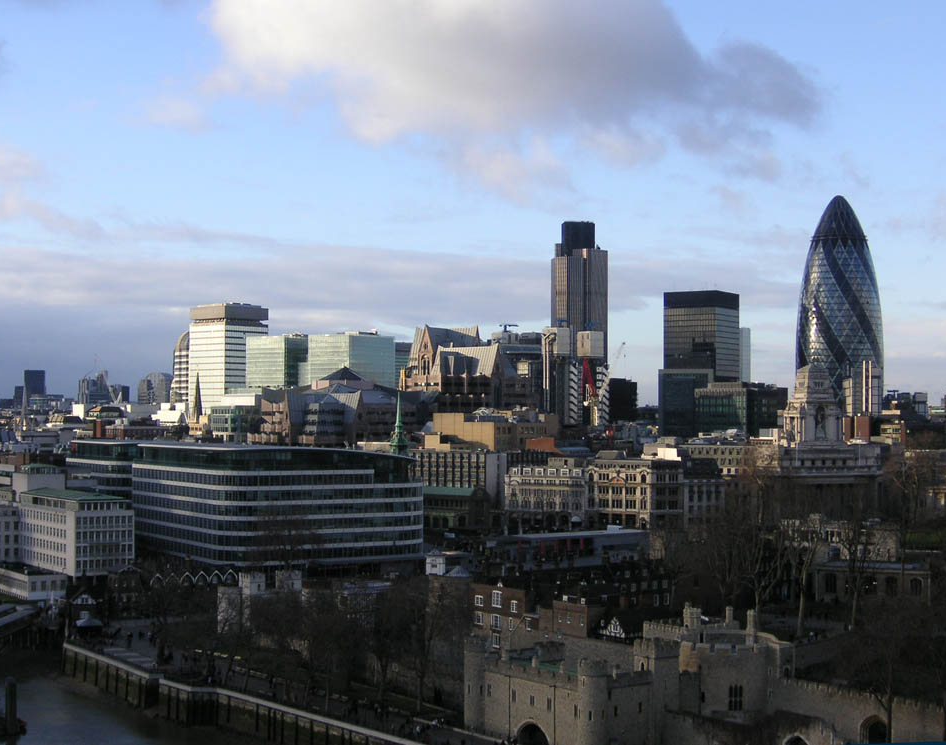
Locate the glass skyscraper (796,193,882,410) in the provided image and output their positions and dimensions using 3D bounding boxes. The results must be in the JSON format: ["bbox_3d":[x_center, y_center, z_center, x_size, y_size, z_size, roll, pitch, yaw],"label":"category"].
[{"bbox_3d":[248.970,-29.990,977.750,56.500,180.000,56.500,0,-1,14],"label":"glass skyscraper"}]

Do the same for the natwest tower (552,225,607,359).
[{"bbox_3d":[88.520,-34.240,1197.850,46.500,183.000,45.000,0,-1,4],"label":"natwest tower"}]

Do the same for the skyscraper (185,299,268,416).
[{"bbox_3d":[-139.320,8.170,822.550,30.500,92.000,32.700,-1,-2,39],"label":"skyscraper"}]

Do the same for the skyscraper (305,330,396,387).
[{"bbox_3d":[-65.600,16.880,781.900,27.600,72.000,41.400,-1,-2,33],"label":"skyscraper"}]

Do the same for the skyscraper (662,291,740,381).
[{"bbox_3d":[162.000,0.830,1020.600,38.500,115.000,44.000,-1,-2,31],"label":"skyscraper"}]

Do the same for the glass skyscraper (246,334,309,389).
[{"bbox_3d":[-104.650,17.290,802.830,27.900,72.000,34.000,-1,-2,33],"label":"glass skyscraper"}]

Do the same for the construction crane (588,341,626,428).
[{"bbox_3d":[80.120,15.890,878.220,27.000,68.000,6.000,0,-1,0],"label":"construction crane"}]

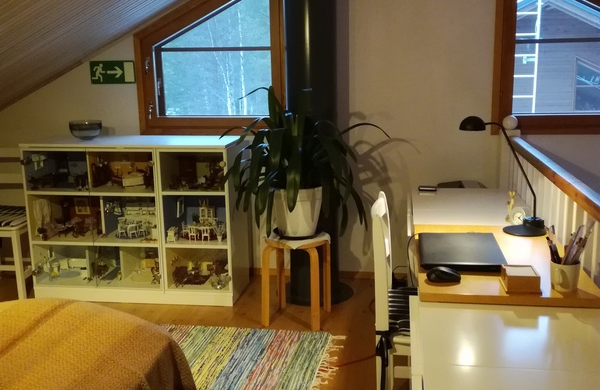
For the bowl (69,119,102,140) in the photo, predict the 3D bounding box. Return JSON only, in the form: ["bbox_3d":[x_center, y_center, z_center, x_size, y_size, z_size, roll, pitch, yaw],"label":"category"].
[{"bbox_3d":[-1.353,-0.407,3.929,0.225,0.105,0.225,-1,12,0],"label":"bowl"}]

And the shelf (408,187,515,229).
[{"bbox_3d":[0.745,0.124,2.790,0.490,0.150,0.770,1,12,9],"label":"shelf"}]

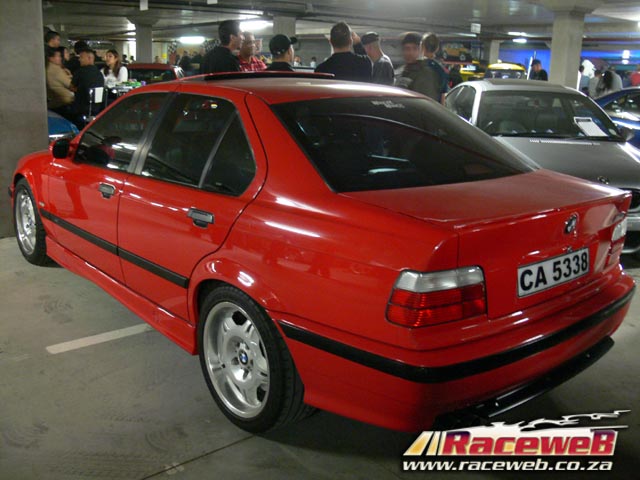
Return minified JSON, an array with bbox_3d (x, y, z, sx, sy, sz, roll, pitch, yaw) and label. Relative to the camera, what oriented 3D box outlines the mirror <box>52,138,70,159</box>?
[{"bbox_3d":[-1.478,-0.515,3.658,0.170,0.125,0.120,-7,18,-34],"label":"mirror"}]

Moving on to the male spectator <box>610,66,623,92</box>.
[{"bbox_3d":[6.137,-2.746,13.715,0.500,1.720,0.320,-1,15,-12],"label":"male spectator"}]

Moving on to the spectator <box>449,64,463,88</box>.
[{"bbox_3d":[3.070,-3.088,14.661,0.500,1.720,0.380,1,15,-6],"label":"spectator"}]

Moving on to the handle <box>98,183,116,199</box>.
[{"bbox_3d":[-1.090,-0.249,3.320,0.040,0.077,0.155,-10,20,-40],"label":"handle"}]

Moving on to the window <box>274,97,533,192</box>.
[{"bbox_3d":[0.386,-0.444,2.780,1.280,0.080,0.632,-9,45,-39],"label":"window"}]

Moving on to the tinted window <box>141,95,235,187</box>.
[{"bbox_3d":[-0.611,-0.448,2.951,0.060,0.444,0.560,21,-2,-43],"label":"tinted window"}]

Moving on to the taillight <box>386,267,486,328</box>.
[{"bbox_3d":[0.369,0.157,1.960,0.430,0.220,0.130,-7,17,-32],"label":"taillight"}]

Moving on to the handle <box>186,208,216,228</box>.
[{"bbox_3d":[-0.485,-0.088,2.637,0.040,0.077,0.155,-10,20,-40],"label":"handle"}]

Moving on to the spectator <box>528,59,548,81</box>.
[{"bbox_3d":[4.047,-2.389,12.042,0.400,1.750,0.500,-9,18,-37],"label":"spectator"}]

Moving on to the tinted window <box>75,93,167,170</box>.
[{"bbox_3d":[-1.106,-0.602,3.513,0.060,0.475,0.850,21,-2,-43],"label":"tinted window"}]

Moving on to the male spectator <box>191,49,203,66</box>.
[{"bbox_3d":[-3.272,-4.123,17.218,0.500,1.740,0.320,-3,15,-18],"label":"male spectator"}]

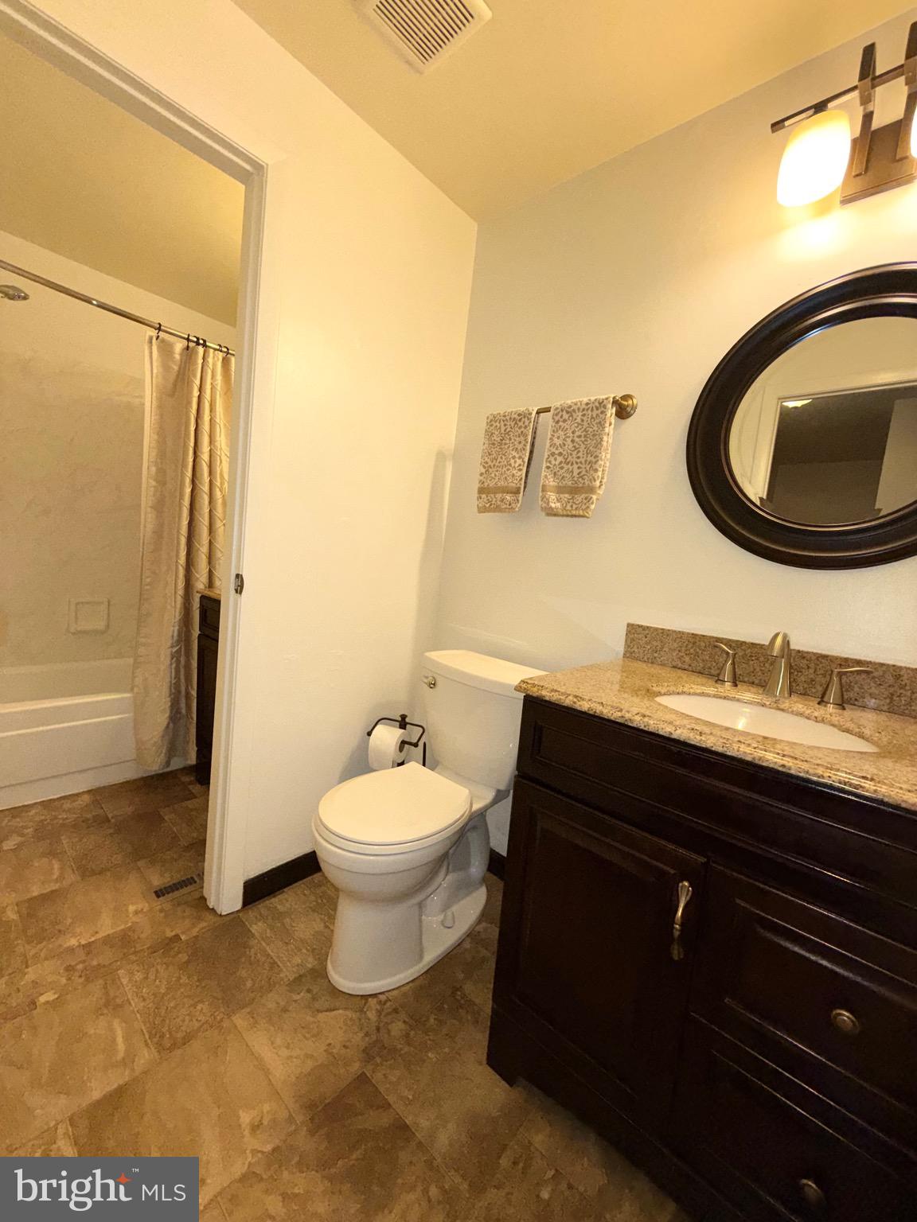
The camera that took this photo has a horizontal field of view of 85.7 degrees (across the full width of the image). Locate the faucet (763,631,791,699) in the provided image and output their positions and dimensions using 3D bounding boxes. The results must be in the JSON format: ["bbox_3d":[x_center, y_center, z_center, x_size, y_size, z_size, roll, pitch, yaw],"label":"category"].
[{"bbox_3d":[0.693,0.116,1.068,0.050,0.150,0.158,10,8,41],"label":"faucet"}]

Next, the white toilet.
[{"bbox_3d":[-0.086,0.573,1.479,0.455,0.787,0.698,10,8,41],"label":"white toilet"}]

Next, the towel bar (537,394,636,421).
[{"bbox_3d":[0.285,-0.615,1.537,0.522,0.068,0.084,10,8,41],"label":"towel bar"}]

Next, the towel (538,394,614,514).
[{"bbox_3d":[0.339,-0.447,1.451,0.205,0.336,0.054,10,8,41],"label":"towel"}]

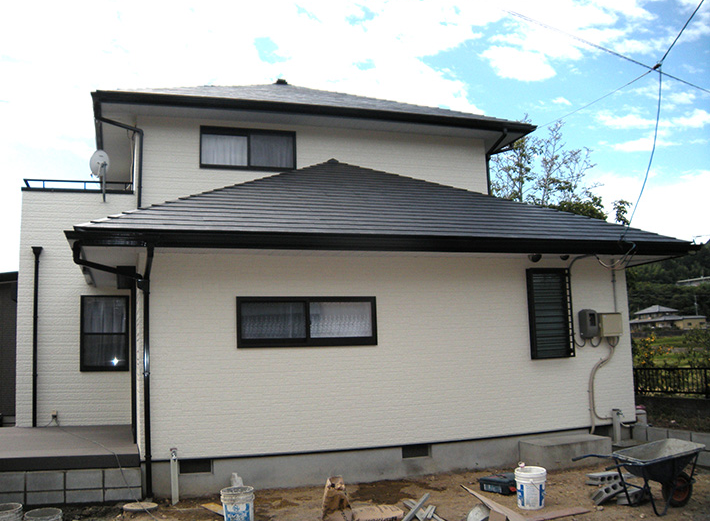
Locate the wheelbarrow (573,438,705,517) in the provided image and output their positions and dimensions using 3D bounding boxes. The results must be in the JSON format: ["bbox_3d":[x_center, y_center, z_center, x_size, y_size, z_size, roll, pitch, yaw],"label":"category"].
[{"bbox_3d":[2.722,2.084,6.895,1.150,0.610,0.580,-1,-8,-11],"label":"wheelbarrow"}]

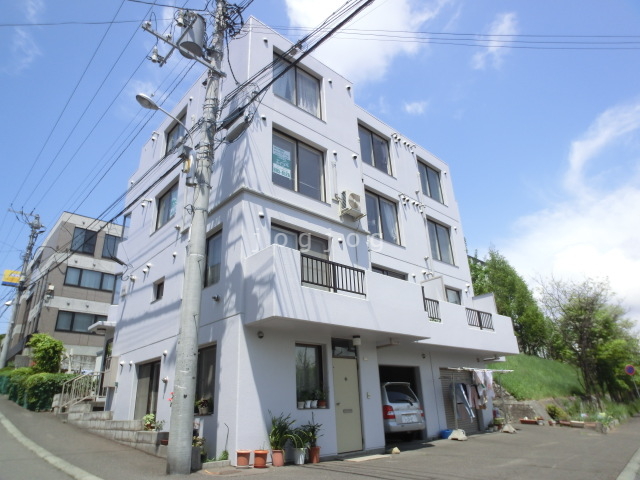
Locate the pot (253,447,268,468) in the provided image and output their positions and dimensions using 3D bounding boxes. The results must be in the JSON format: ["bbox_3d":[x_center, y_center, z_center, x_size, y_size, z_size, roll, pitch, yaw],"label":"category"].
[{"bbox_3d":[-1.063,3.905,6.930,0.262,0.262,0.262,-2,-22,-1],"label":"pot"}]

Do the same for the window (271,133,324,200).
[{"bbox_3d":[-0.580,-1.973,10.652,1.945,1.795,0.122,17,-29,-40],"label":"window"}]

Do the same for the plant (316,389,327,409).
[{"bbox_3d":[0.036,3.328,8.150,0.200,0.380,0.200,-2,-25,-1],"label":"plant"}]

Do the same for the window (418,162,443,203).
[{"bbox_3d":[4.739,-2.439,16.809,1.740,1.840,0.140,18,-32,-37],"label":"window"}]

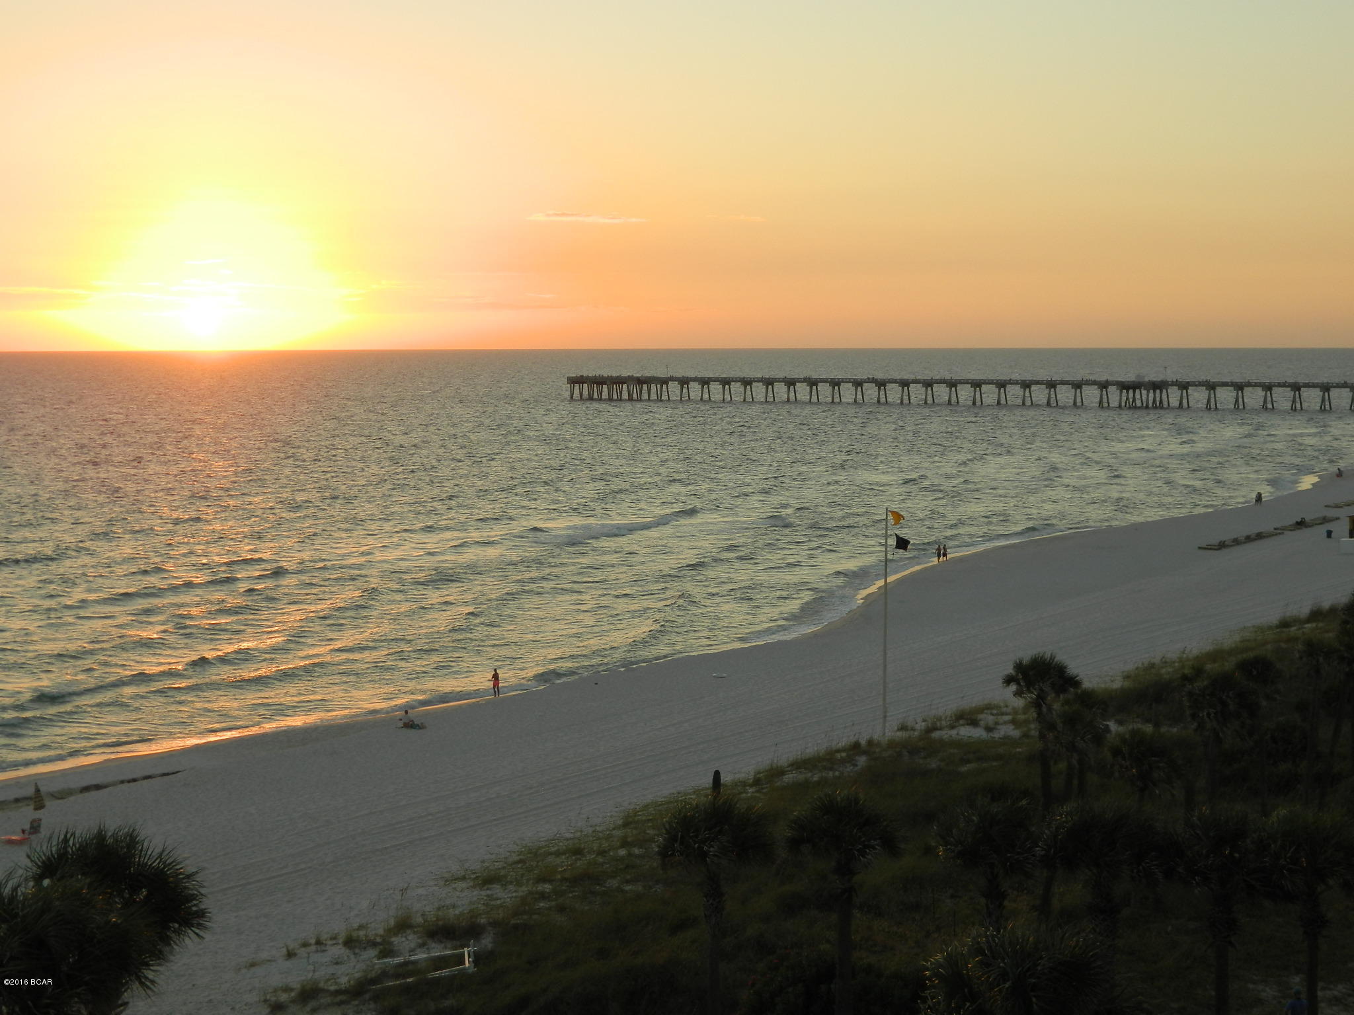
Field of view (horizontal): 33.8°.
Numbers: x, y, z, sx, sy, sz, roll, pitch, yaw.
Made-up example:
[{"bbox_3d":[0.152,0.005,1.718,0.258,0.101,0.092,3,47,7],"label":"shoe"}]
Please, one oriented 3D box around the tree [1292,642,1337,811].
[{"bbox_3d":[23.583,7.996,82.283,1.800,6.300,1.800,0,4,0],"label":"tree"}]

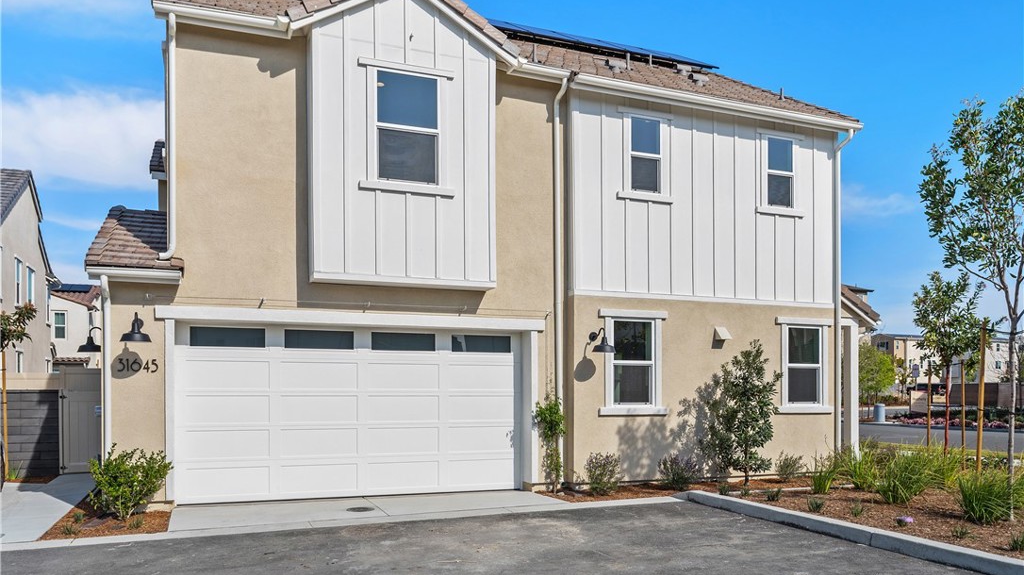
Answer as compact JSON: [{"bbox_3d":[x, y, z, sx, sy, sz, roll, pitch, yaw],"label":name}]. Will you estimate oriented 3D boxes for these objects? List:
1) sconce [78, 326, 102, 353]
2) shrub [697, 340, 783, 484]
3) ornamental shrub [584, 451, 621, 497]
[{"bbox_3d":[-6.079,0.774,10.431,0.500,0.370,0.340,1,-3,-20],"label":"sconce"},{"bbox_3d":[3.551,1.951,11.100,1.250,2.250,1.150,1,-2,-19],"label":"shrub"},{"bbox_3d":[1.332,2.721,10.350,0.560,0.640,0.540,0,-1,0],"label":"ornamental shrub"}]

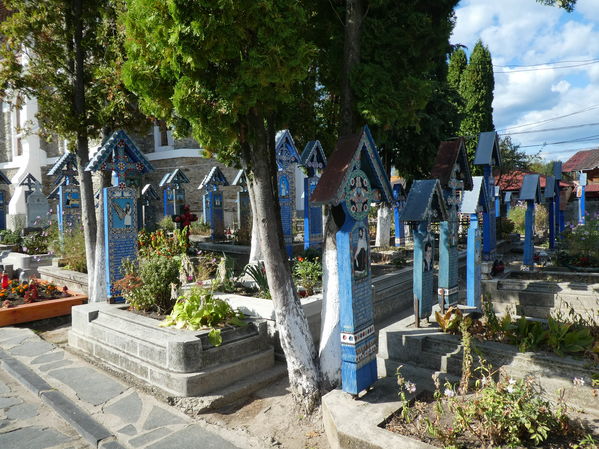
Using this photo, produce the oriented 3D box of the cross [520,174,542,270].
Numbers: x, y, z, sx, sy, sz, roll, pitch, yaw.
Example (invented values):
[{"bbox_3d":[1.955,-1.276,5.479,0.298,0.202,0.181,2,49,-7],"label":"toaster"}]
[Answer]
[{"bbox_3d":[3.199,-0.041,5.724,0.206,1.277,0.494,3,4,38],"label":"cross"}]

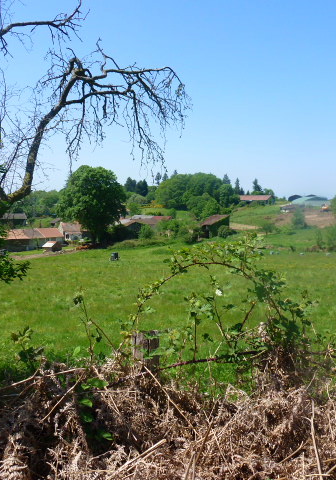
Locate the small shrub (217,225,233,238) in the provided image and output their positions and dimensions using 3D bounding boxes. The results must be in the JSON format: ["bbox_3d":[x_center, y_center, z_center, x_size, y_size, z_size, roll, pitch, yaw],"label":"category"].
[{"bbox_3d":[10.824,-1.628,85.000,3.065,2.682,2.820,0,2,0],"label":"small shrub"}]

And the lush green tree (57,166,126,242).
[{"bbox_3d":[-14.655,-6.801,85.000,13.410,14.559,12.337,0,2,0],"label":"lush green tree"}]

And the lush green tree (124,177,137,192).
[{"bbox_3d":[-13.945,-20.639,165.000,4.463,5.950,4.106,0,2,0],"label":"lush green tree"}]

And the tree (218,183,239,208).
[{"bbox_3d":[19.771,-14.543,145.000,6.536,8.497,6.013,0,2,0],"label":"tree"}]

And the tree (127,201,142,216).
[{"bbox_3d":[-9.438,-8.874,125.000,4.508,4.508,4.147,0,2,0],"label":"tree"}]

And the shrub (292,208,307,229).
[{"bbox_3d":[32.601,-5.330,110.000,3.471,4.958,3.193,0,2,0],"label":"shrub"}]

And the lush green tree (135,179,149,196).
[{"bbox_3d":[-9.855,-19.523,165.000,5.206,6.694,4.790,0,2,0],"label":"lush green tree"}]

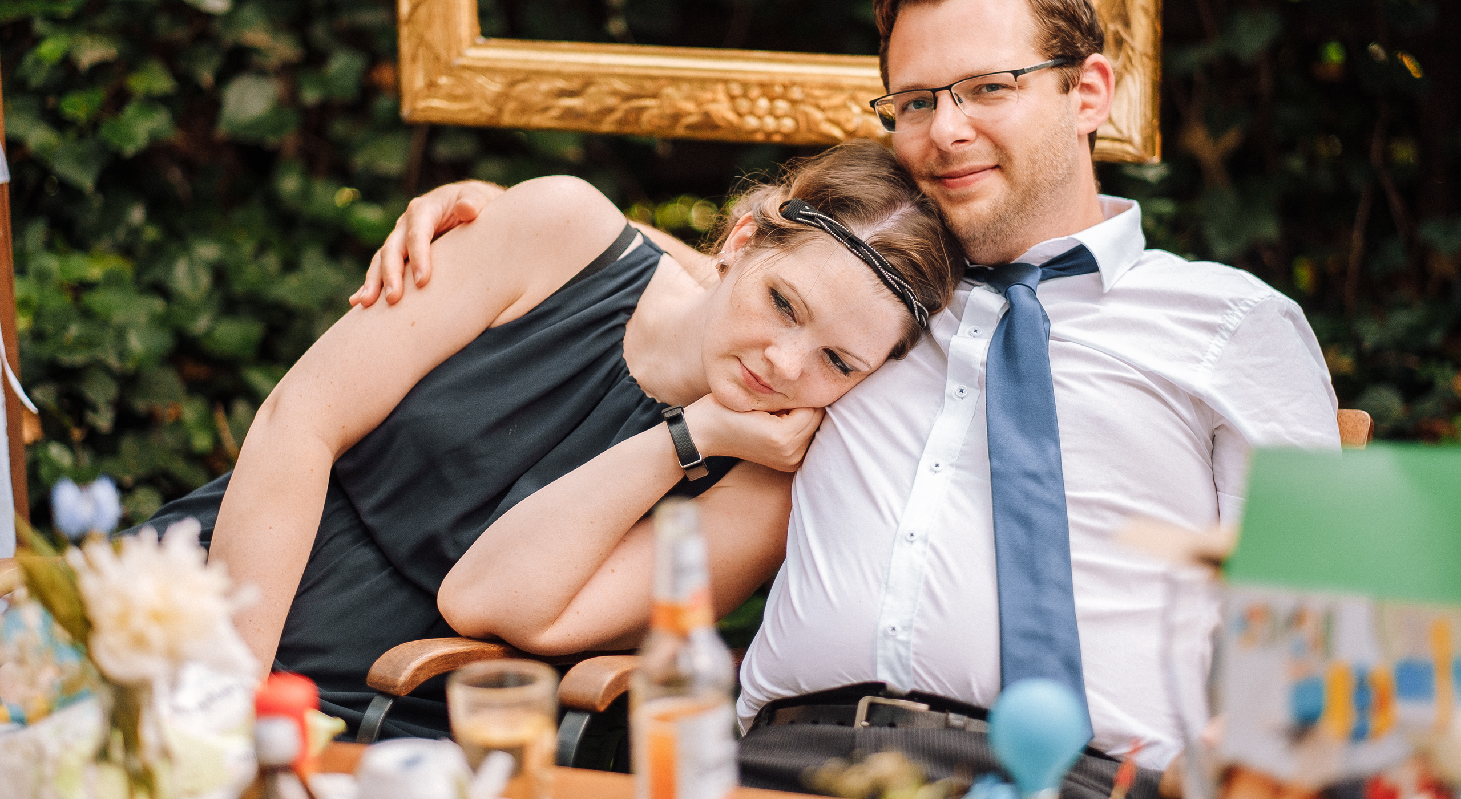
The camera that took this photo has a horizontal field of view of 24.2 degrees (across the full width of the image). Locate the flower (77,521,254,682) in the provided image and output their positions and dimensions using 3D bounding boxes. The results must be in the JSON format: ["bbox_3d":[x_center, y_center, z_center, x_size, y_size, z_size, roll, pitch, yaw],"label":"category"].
[{"bbox_3d":[-0.342,0.122,2.050,0.103,0.096,0.100,-1,9,0],"label":"flower"}]

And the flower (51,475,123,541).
[{"bbox_3d":[-0.389,0.066,2.060,0.043,0.038,0.040,-1,9,0],"label":"flower"}]

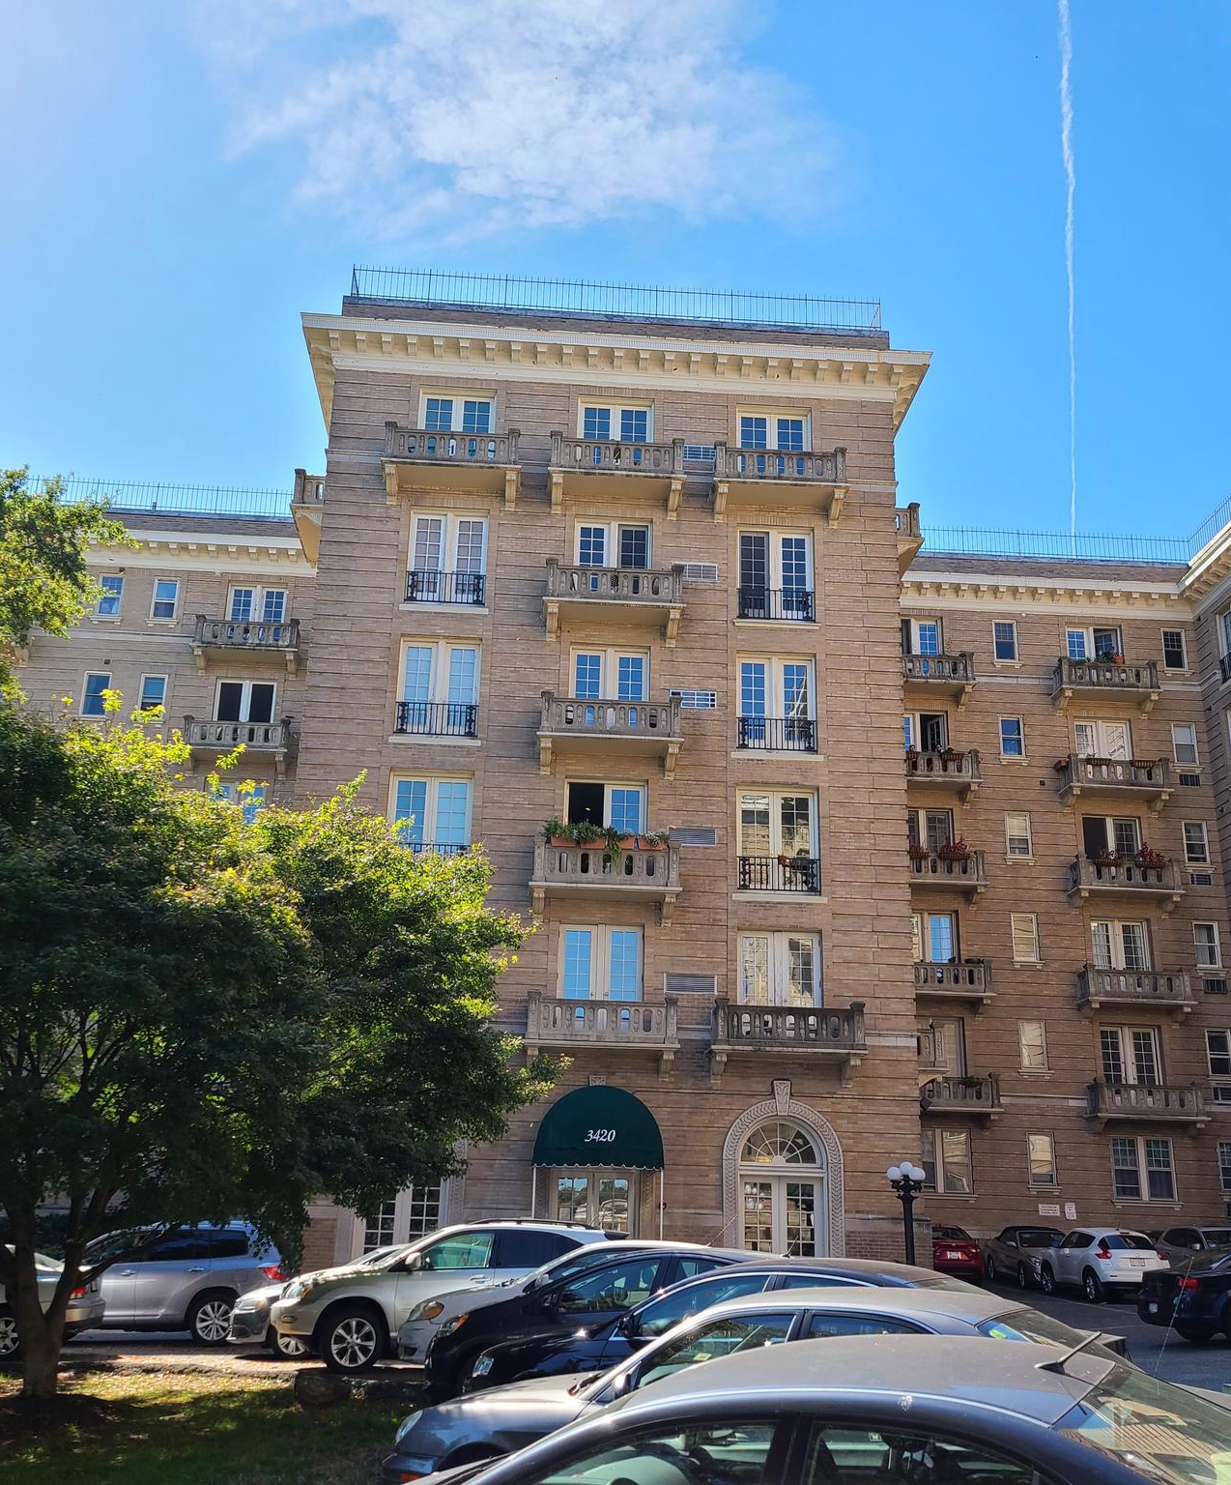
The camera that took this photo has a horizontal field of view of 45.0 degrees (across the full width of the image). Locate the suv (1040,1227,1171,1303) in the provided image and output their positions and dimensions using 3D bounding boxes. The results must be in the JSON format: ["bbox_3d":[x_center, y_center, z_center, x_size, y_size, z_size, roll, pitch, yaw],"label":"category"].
[{"bbox_3d":[11.274,12.058,34.434,1.765,1.570,4.125,3,-19,-5],"label":"suv"}]

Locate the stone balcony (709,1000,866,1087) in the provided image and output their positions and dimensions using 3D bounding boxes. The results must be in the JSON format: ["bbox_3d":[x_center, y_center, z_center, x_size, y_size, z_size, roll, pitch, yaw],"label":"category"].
[{"bbox_3d":[3.371,5.966,29.420,3.066,1.533,1.030,3,-19,-3],"label":"stone balcony"}]

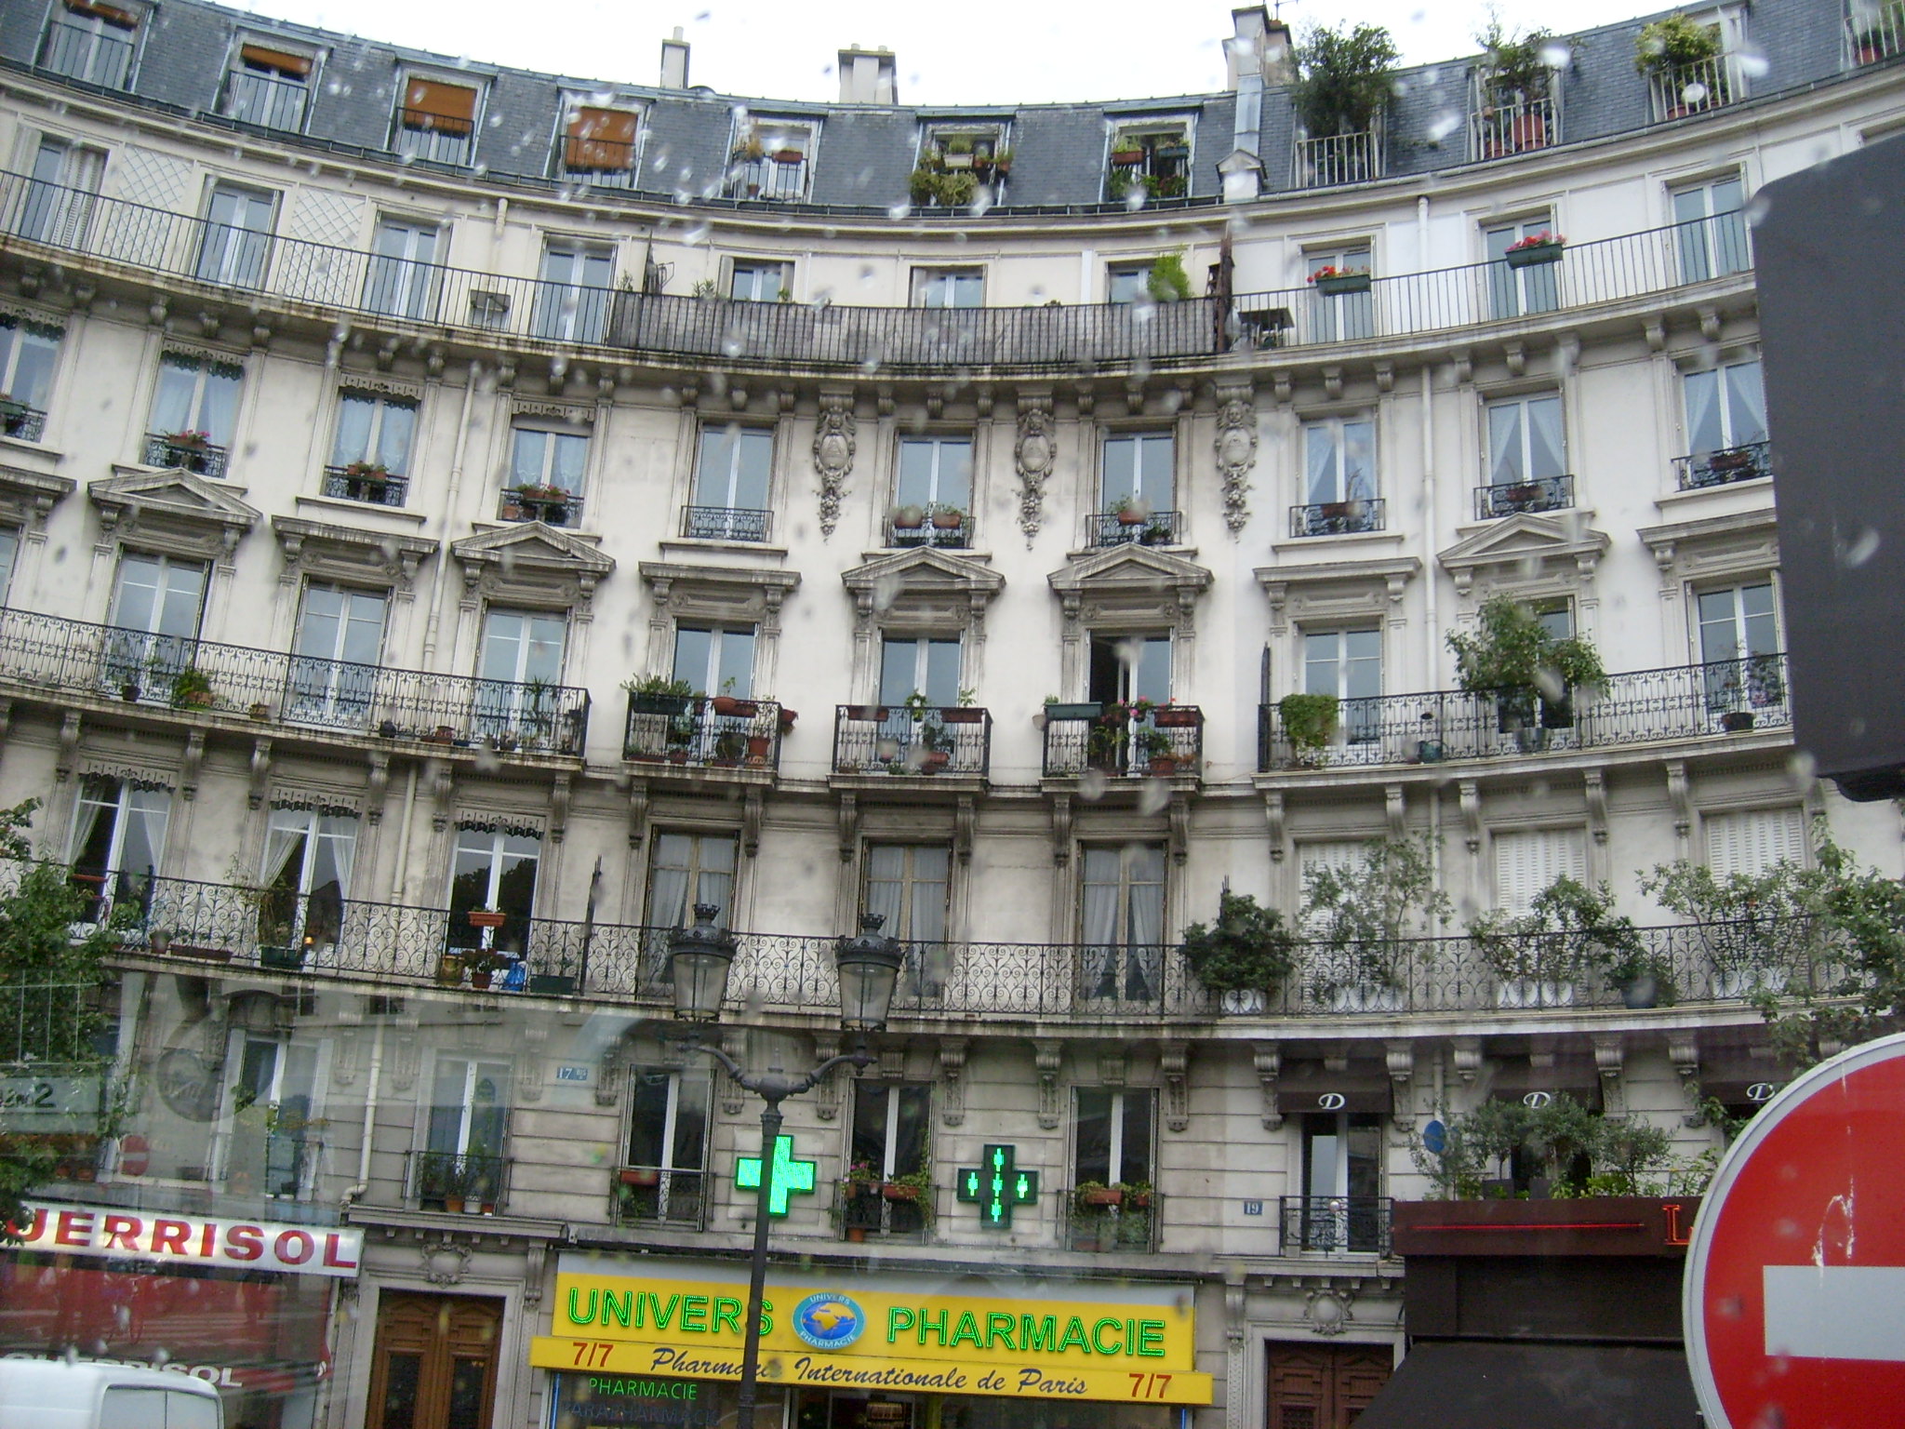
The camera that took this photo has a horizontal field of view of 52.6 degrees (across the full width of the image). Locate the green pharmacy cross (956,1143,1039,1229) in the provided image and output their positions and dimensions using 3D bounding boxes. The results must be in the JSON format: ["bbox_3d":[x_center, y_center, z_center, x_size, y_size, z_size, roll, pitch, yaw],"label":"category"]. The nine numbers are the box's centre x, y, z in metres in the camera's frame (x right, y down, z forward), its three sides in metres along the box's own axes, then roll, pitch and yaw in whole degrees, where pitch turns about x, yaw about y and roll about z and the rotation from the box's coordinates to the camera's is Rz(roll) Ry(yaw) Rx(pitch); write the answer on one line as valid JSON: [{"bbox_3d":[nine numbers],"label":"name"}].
[{"bbox_3d":[0.612,6.317,25.808,1.100,1.100,0.200,0,-18,9],"label":"green pharmacy cross"}]

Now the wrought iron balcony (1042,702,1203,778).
[{"bbox_3d":[2.389,0.452,26.891,2.180,1.060,0.620,-1,-19,12],"label":"wrought iron balcony"}]

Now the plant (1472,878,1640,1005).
[{"bbox_3d":[7.838,2.946,25.071,2.181,1.720,0.900,-6,-19,27],"label":"plant"}]

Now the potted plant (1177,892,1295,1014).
[{"bbox_3d":[3.948,3.287,26.633,1.625,1.722,1.100,-2,-18,17],"label":"potted plant"}]

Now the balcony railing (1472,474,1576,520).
[{"bbox_3d":[8.121,-3.012,27.267,1.342,0.510,0.220,-6,-19,26],"label":"balcony railing"}]

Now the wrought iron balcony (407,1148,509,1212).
[{"bbox_3d":[-6.510,6.149,25.405,1.310,0.780,0.250,6,-19,-8],"label":"wrought iron balcony"}]

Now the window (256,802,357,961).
[{"bbox_3d":[-8.553,2.318,25.535,1.137,2.087,0.200,8,-20,-13],"label":"window"}]

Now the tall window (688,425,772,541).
[{"bbox_3d":[-3.330,-3.480,29.148,1.180,1.990,0.200,4,-19,-2],"label":"tall window"}]

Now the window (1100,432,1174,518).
[{"bbox_3d":[2.744,-3.422,28.615,1.090,1.730,0.200,-1,-19,12],"label":"window"}]

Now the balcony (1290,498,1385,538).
[{"bbox_3d":[5.480,-2.786,27.368,1.360,0.520,0.200,-4,-20,19],"label":"balcony"}]

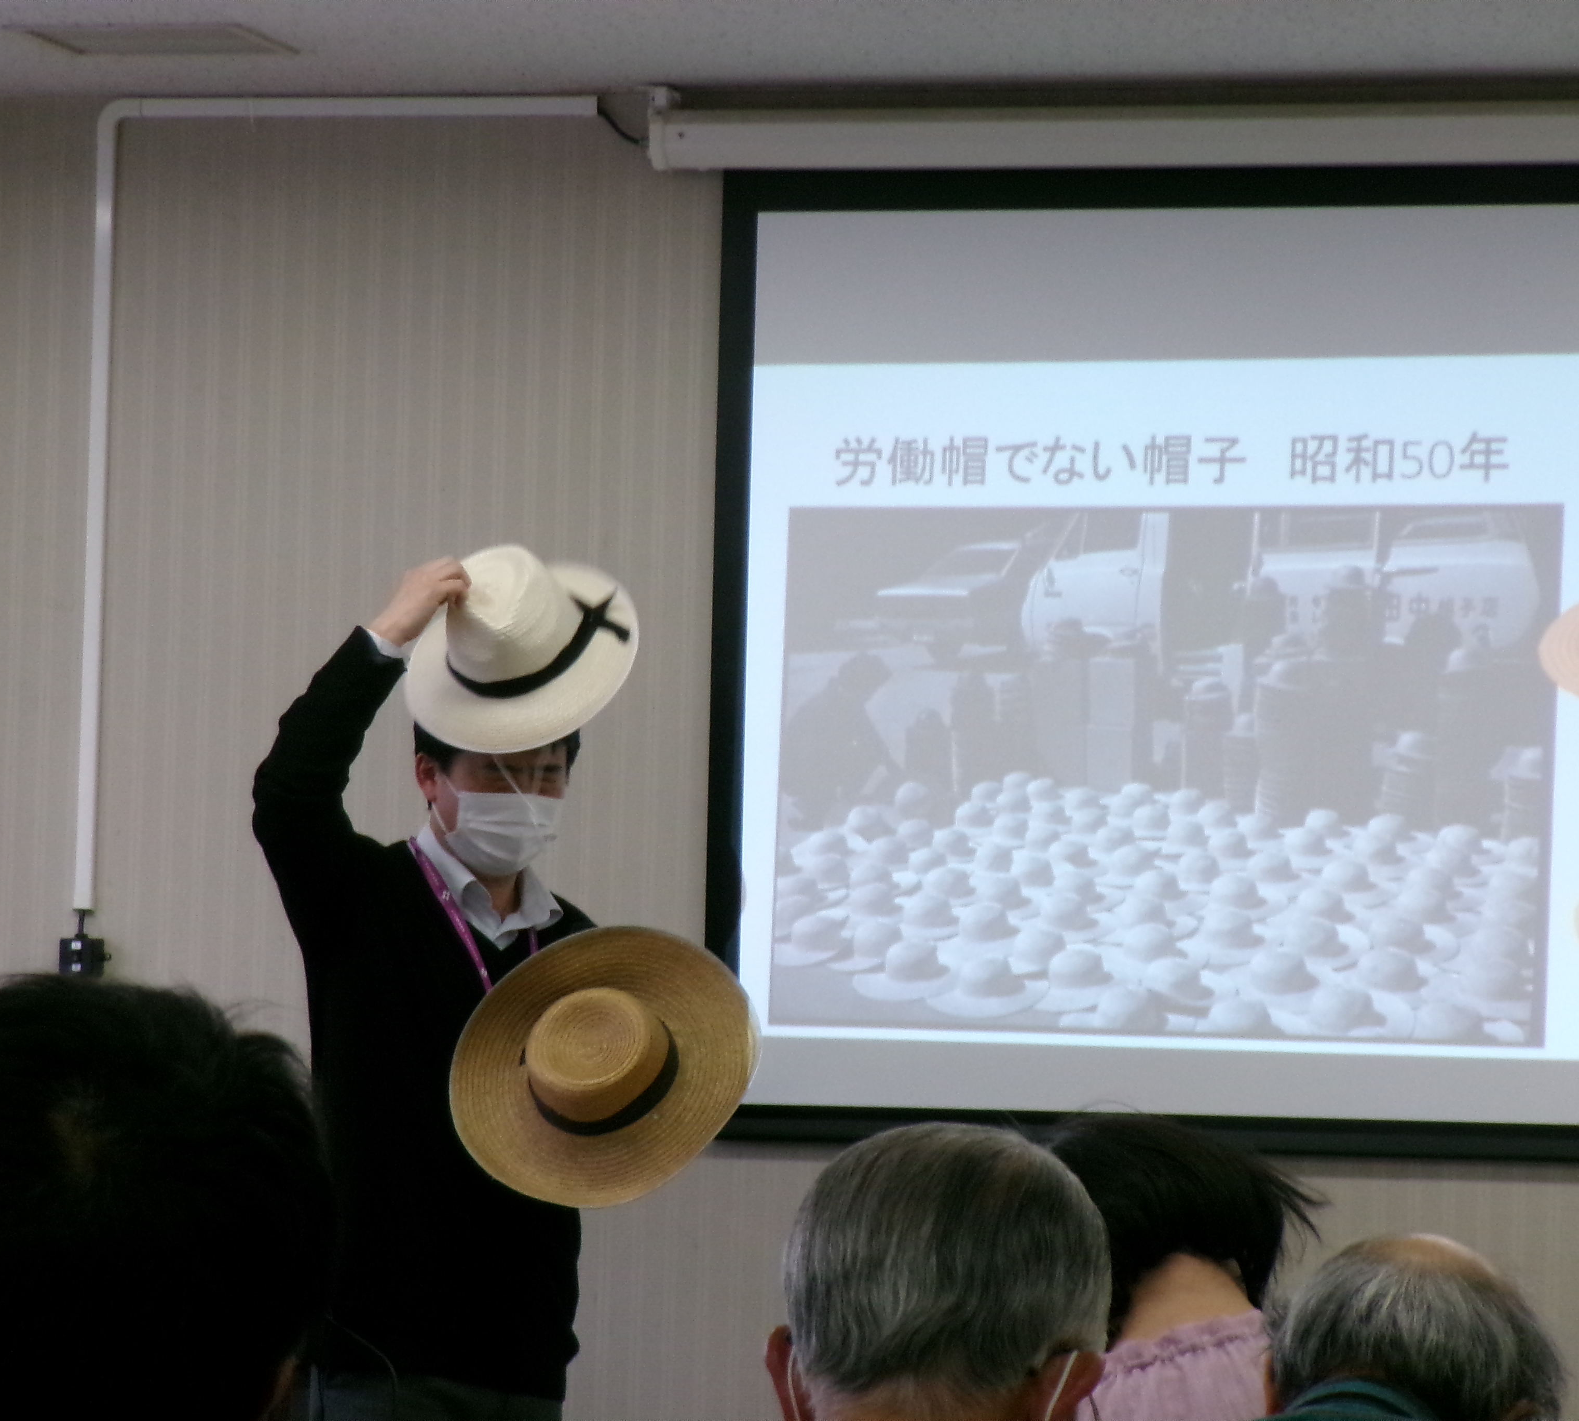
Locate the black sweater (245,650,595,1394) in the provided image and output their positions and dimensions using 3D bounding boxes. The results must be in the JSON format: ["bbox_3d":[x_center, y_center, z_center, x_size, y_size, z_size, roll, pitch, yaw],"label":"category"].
[{"bbox_3d":[-0.399,0.345,8.850,0.470,0.880,0.380,3,-3,-30],"label":"black sweater"}]

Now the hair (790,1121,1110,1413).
[{"bbox_3d":[0.085,0.300,4.200,0.174,0.165,0.195,2,-3,19],"label":"hair"}]

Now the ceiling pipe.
[{"bbox_3d":[-0.624,-0.284,10.646,0.732,1.125,0.030,0,-3,17],"label":"ceiling pipe"}]

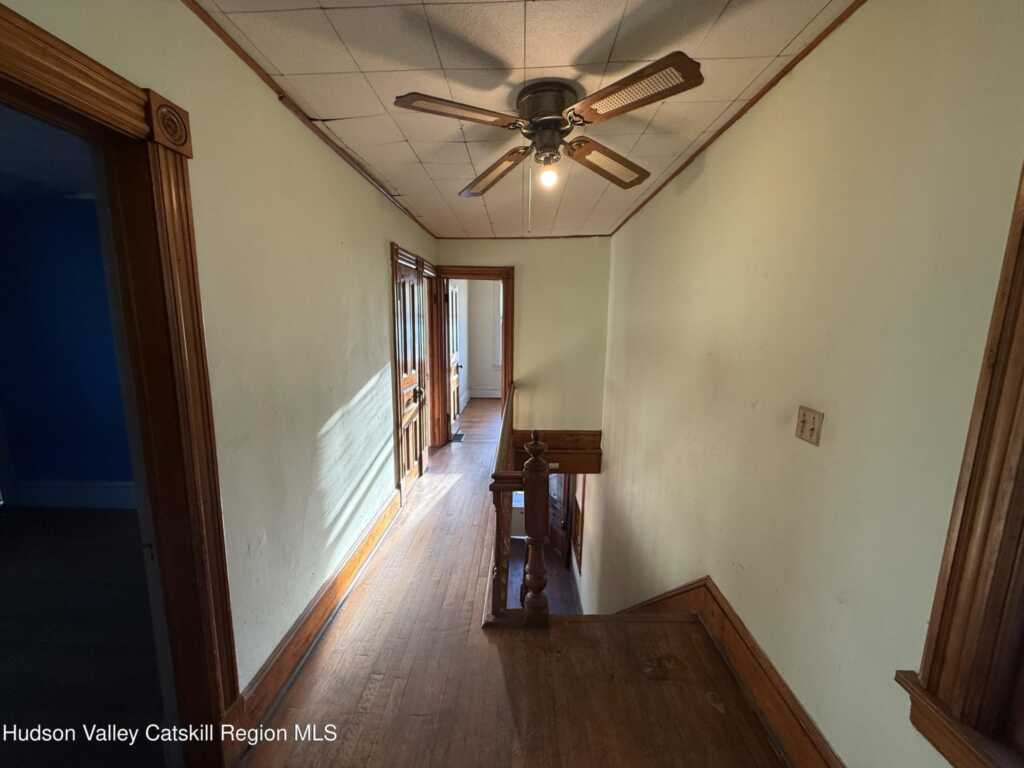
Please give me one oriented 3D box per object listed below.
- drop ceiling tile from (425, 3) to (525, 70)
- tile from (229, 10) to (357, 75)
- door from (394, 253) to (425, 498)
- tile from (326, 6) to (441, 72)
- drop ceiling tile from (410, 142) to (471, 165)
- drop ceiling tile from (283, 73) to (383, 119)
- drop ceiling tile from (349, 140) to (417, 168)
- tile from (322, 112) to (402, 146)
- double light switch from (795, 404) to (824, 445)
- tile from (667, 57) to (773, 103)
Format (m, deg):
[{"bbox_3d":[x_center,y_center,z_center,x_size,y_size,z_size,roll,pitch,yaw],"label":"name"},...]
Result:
[{"bbox_3d":[-0.106,-1.162,1.384,0.305,0.016,0.305,-1,8,2],"label":"drop ceiling tile"},{"bbox_3d":[-0.719,-1.156,1.398,0.305,0.020,0.305,-1,8,2],"label":"tile"},{"bbox_3d":[-0.925,-0.031,3.680,0.045,1.980,0.650,1,9,1],"label":"door"},{"bbox_3d":[-0.412,-1.157,1.392,0.305,0.016,0.305,-1,8,2],"label":"tile"},{"bbox_3d":[-0.391,-1.294,2.294,0.305,0.020,0.305,-1,8,2],"label":"drop ceiling tile"},{"bbox_3d":[-0.709,-1.197,1.702,0.305,0.016,0.305,-1,8,2],"label":"drop ceiling tile"},{"bbox_3d":[-0.695,-1.290,2.302,0.305,0.020,0.305,-1,8,2],"label":"drop ceiling tile"},{"bbox_3d":[-0.703,-1.245,2.001,0.305,0.020,0.305,-1,8,2],"label":"tile"},{"bbox_3d":[1.015,0.143,1.422,0.016,0.116,0.116,0,8,1],"label":"double light switch"},{"bbox_3d":[0.816,-1.222,1.661,0.305,0.016,0.305,-1,8,2],"label":"tile"}]

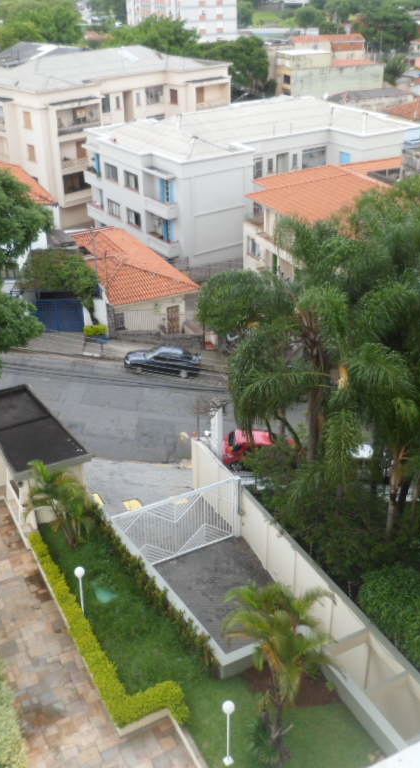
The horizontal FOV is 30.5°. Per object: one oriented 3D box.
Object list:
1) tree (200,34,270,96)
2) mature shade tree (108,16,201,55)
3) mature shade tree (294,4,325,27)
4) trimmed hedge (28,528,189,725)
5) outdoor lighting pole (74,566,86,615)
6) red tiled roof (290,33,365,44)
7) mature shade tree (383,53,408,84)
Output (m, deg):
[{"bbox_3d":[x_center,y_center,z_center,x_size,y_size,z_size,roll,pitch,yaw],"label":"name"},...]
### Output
[{"bbox_3d":[4.416,-49.379,122.323,11.500,10.700,10.500,-1,29,0],"label":"tree"},{"bbox_3d":[-9.751,-57.751,135.126,15.000,12.945,13.000,-3,29,-3],"label":"mature shade tree"},{"bbox_3d":[30.416,-111.940,235.192,9.000,7.500,8.500,-2,29,0],"label":"mature shade tree"},{"bbox_3d":[-3.530,7.402,24.527,2.000,0.600,9.450,-15,31,-23],"label":"trimmed hedge"},{"bbox_3d":[-3.990,6.487,23.798,0.330,2.220,0.330,-15,32,-24],"label":"outdoor lighting pole"},{"bbox_3d":[22.529,-67.220,149.266,15.000,2.000,6.500,-9,29,-13],"label":"red tiled roof"},{"bbox_3d":[35.571,-60.888,149.449,5.300,6.400,5.000,-1,29,0],"label":"mature shade tree"}]

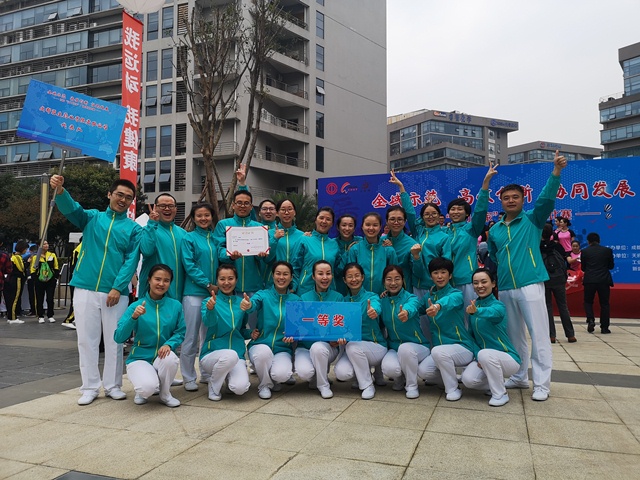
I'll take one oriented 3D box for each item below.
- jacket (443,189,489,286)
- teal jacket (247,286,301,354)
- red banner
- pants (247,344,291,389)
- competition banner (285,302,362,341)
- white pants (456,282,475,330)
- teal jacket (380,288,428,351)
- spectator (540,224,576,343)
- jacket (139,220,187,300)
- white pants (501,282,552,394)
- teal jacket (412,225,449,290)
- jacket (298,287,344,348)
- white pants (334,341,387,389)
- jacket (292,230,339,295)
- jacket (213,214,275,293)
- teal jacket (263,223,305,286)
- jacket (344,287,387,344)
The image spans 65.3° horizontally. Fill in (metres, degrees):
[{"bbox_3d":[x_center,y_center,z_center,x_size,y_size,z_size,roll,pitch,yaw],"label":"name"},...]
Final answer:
[{"bbox_3d":[1.317,-0.014,4.550,0.440,0.870,0.300,-2,-3,26],"label":"jacket"},{"bbox_3d":[-0.387,0.669,4.150,0.460,0.570,0.420,1,-3,0],"label":"teal jacket"},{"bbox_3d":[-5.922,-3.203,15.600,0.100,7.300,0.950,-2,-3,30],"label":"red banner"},{"bbox_3d":[-0.430,1.030,4.250,0.400,0.410,0.520,0,-3,-6],"label":"pants"},{"bbox_3d":[0.032,0.645,3.950,0.605,0.310,0.020,0,-3,0],"label":"competition banner"},{"bbox_3d":[1.299,0.823,4.520,0.380,0.860,0.260,-1,-3,13],"label":"white pants"},{"bbox_3d":[0.714,0.664,4.170,0.420,0.550,0.420,0,-3,19],"label":"teal jacket"},{"bbox_3d":[3.316,0.592,7.000,0.520,1.640,0.420,-1,-3,12],"label":"spectator"},{"bbox_3d":[-1.396,0.200,4.480,0.520,0.710,0.340,1,-3,-25],"label":"jacket"},{"bbox_3d":[1.729,0.812,4.200,0.430,0.980,0.360,-1,-3,29],"label":"white pants"},{"bbox_3d":[1.009,0.157,4.600,0.420,0.640,0.290,-1,-3,20],"label":"teal jacket"},{"bbox_3d":[0.004,0.662,4.160,0.430,0.520,0.360,0,-3,4],"label":"jacket"},{"bbox_3d":[0.346,1.021,4.270,0.440,0.420,0.550,-1,-3,16],"label":"white pants"},{"bbox_3d":[-0.036,0.210,4.470,0.440,0.620,0.280,0,-3,-8],"label":"jacket"},{"bbox_3d":[-0.685,0.121,4.470,0.560,0.700,0.400,1,-3,-3],"label":"jacket"},{"bbox_3d":[-0.338,0.147,4.750,0.430,0.630,0.300,0,-3,6],"label":"teal jacket"},{"bbox_3d":[0.378,0.649,4.240,0.420,0.500,0.420,-1,-3,10],"label":"jacket"}]

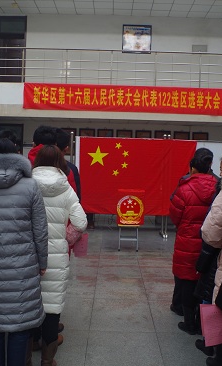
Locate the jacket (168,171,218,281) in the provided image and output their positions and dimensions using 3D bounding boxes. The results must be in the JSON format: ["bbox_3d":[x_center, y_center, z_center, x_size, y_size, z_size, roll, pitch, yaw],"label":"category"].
[{"bbox_3d":[0.821,0.418,3.980,0.520,1.020,0.360,1,3,-15],"label":"jacket"}]

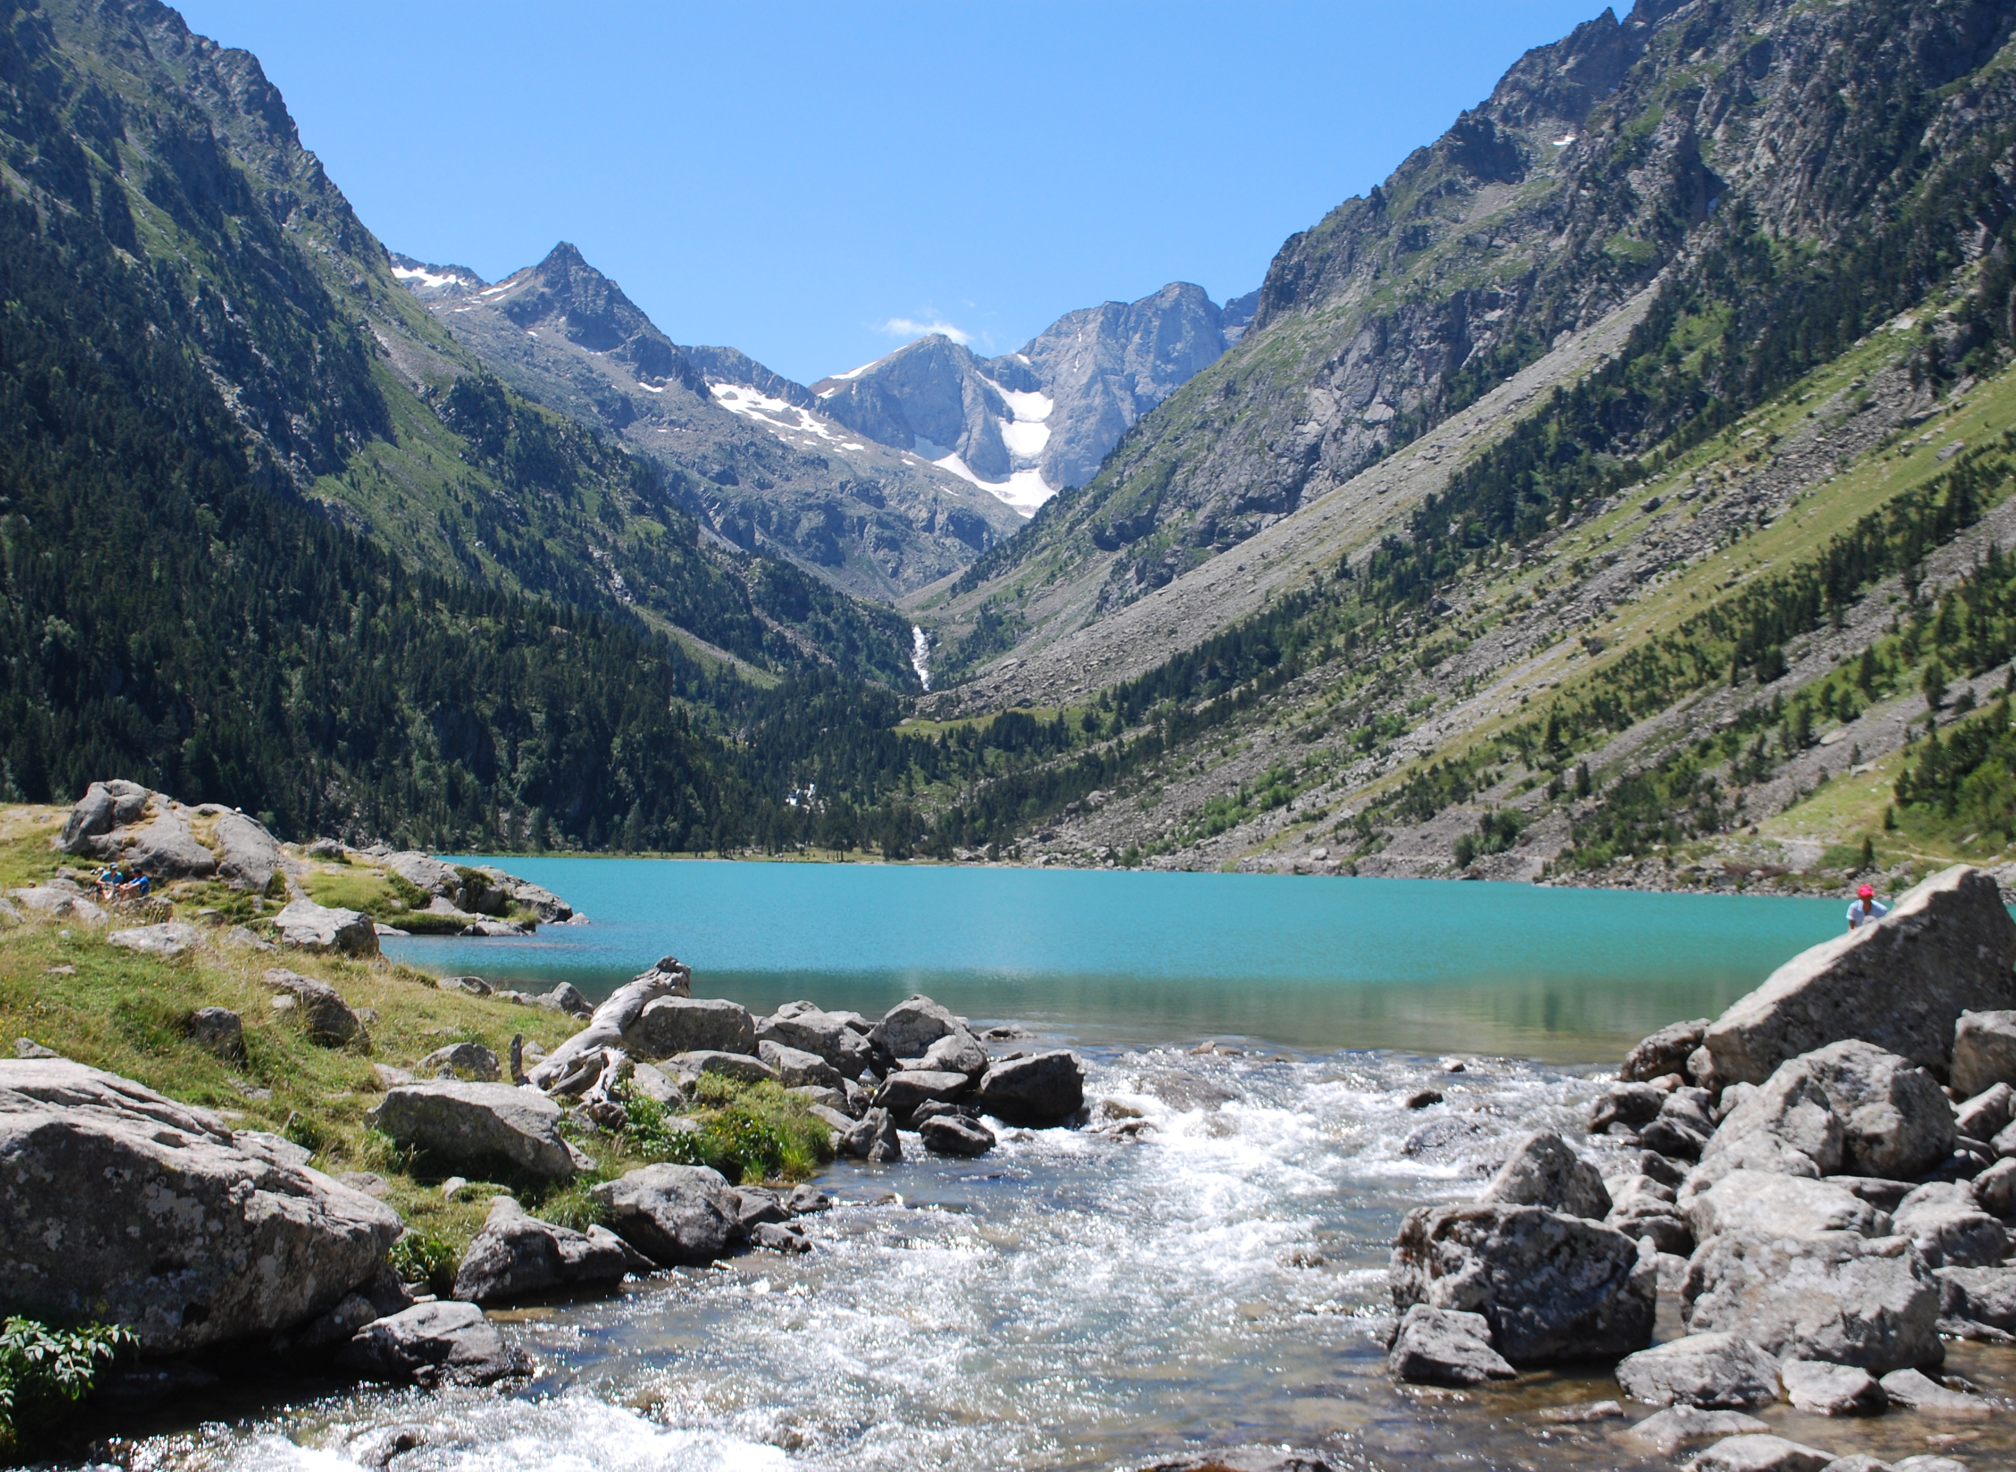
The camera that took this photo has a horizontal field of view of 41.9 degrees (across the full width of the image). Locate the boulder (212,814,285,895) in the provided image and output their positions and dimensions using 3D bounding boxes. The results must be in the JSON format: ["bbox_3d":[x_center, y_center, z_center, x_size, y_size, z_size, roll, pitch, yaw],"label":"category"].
[{"bbox_3d":[-19.054,2.975,66.000,1.800,2.100,2.200,1,-3,-16],"label":"boulder"}]

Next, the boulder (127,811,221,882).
[{"bbox_3d":[-20.994,2.737,66.000,2.400,1.800,2.300,1,-3,-18],"label":"boulder"}]

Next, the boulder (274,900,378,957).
[{"bbox_3d":[-13.225,3.731,51.000,2.100,1.150,1.700,1,-3,-14],"label":"boulder"}]

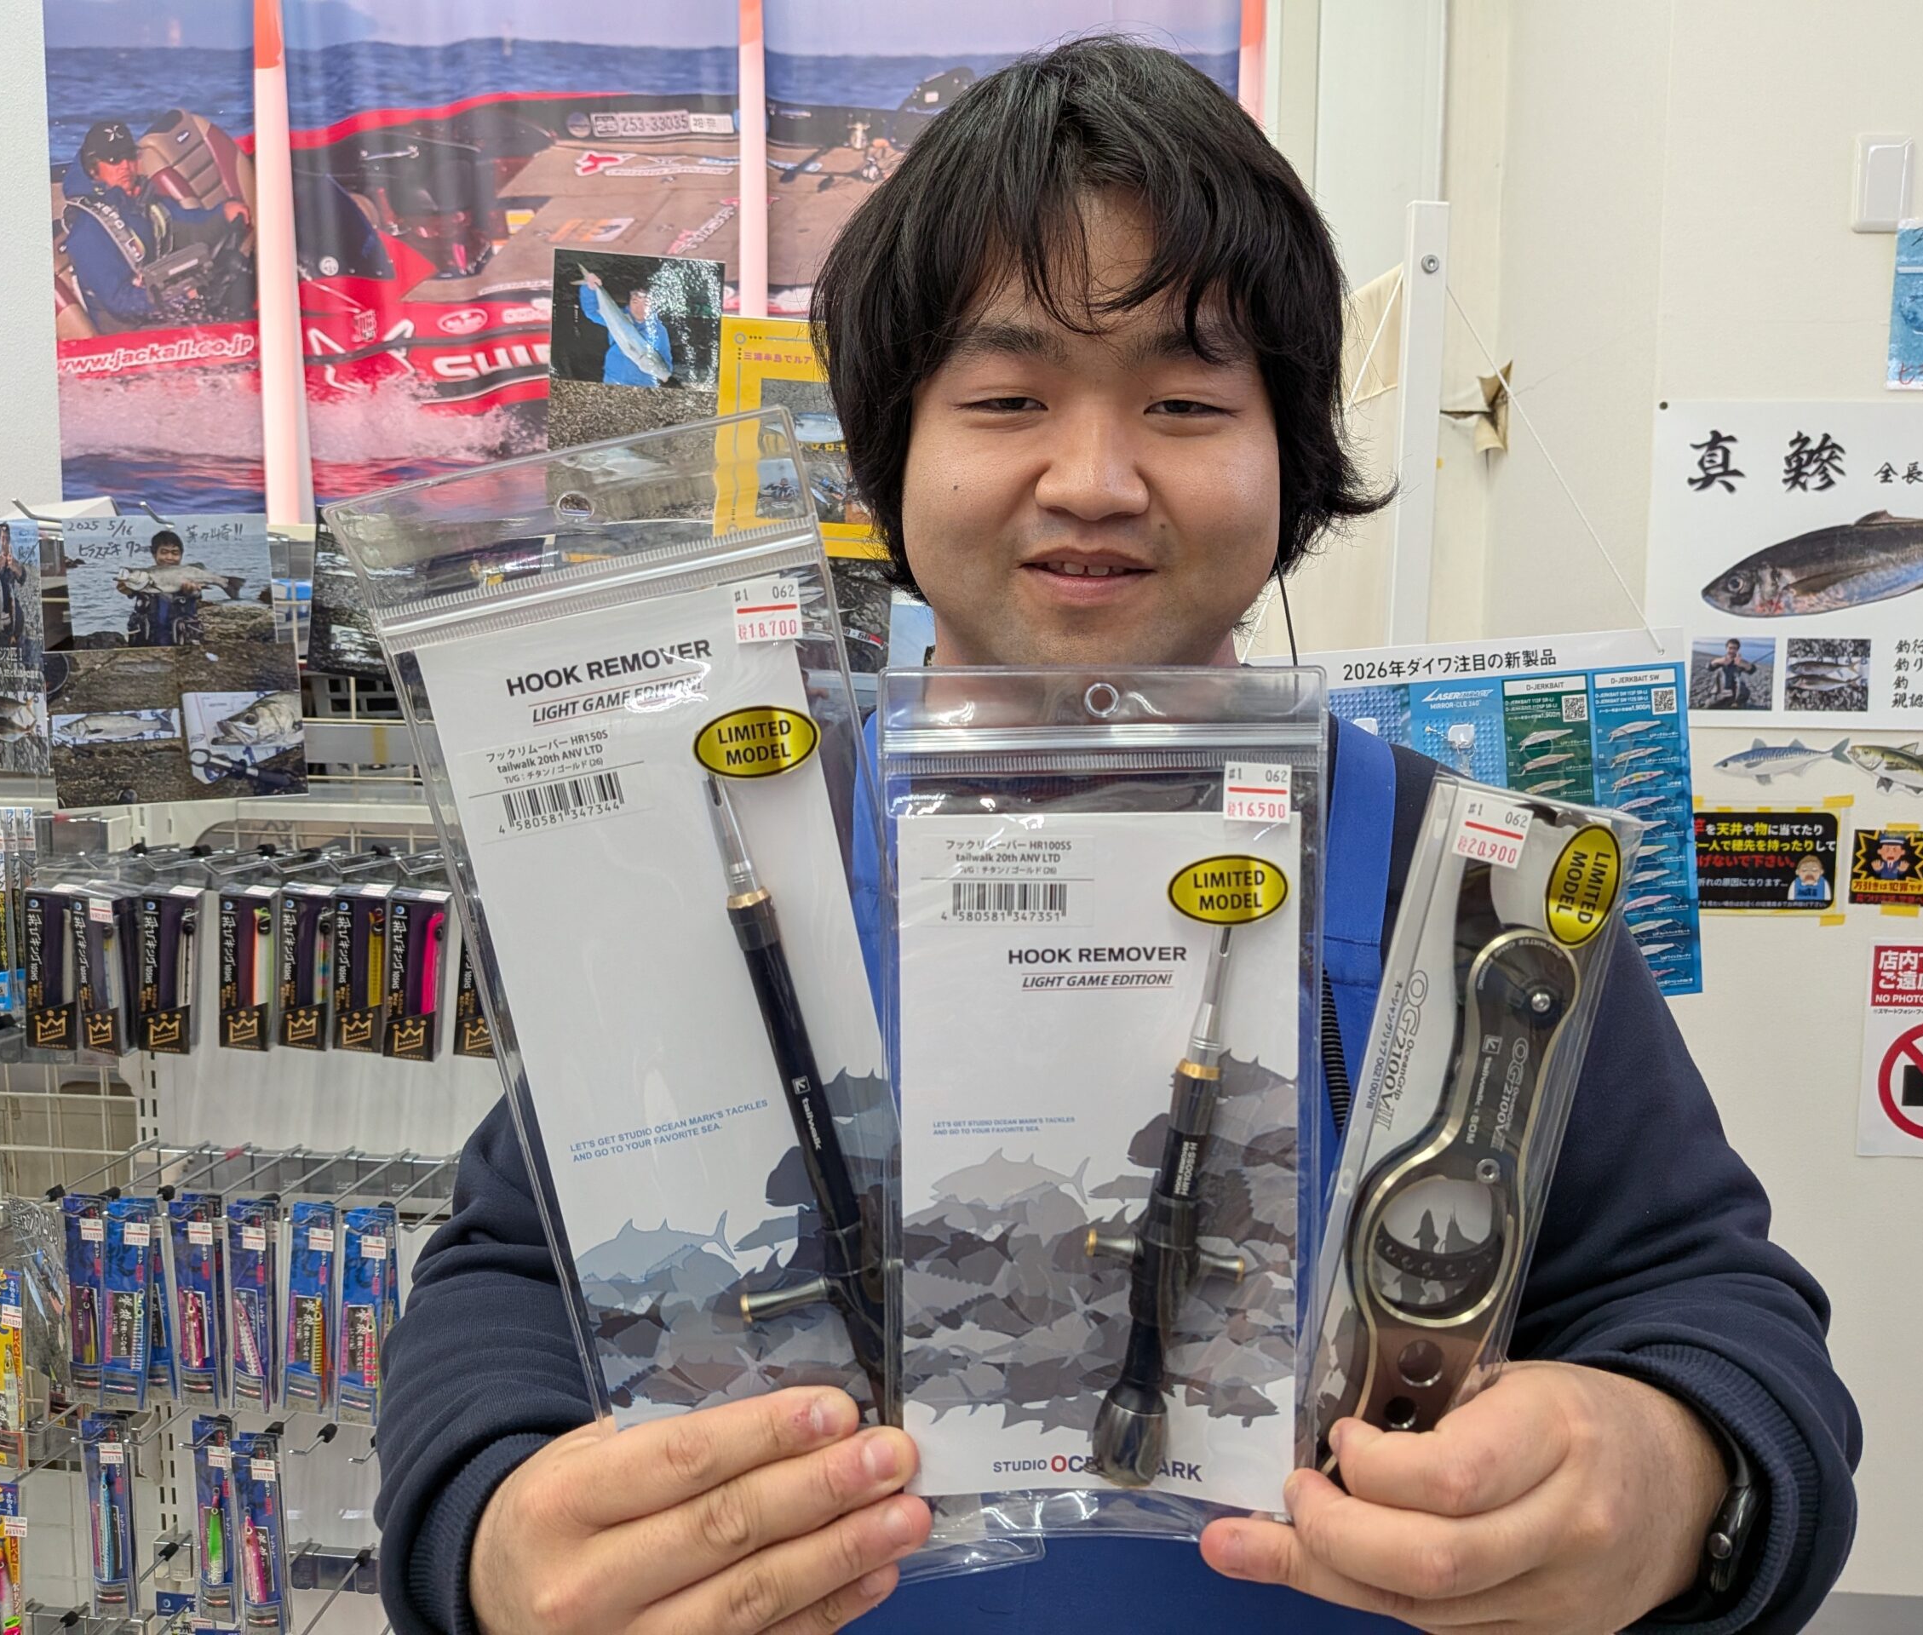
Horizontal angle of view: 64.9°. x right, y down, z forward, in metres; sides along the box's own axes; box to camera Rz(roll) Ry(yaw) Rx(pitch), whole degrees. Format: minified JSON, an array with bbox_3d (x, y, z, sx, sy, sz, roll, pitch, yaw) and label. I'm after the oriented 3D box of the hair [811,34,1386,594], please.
[{"bbox_3d":[0.060,-0.221,0.665,0.245,0.245,0.225,1,6,5],"label":"hair"}]

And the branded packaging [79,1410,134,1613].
[{"bbox_3d":[-0.665,0.545,1.178,0.033,0.156,0.021,1,6,5],"label":"branded packaging"}]

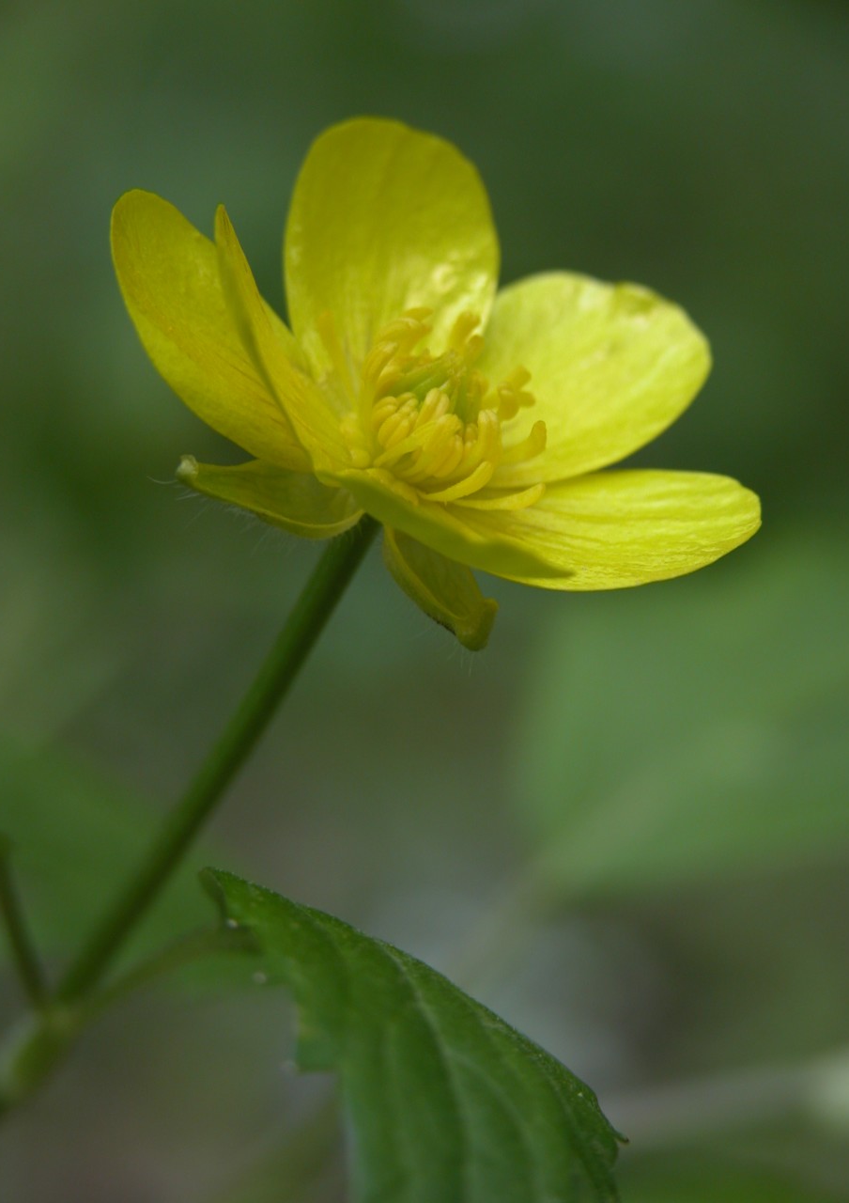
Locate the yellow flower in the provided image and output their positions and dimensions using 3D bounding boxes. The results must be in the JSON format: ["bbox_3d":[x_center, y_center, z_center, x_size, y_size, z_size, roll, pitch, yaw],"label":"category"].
[{"bbox_3d":[-0.001,-0.007,0.212,0.029,0.012,0.028,22,30,0],"label":"yellow flower"}]

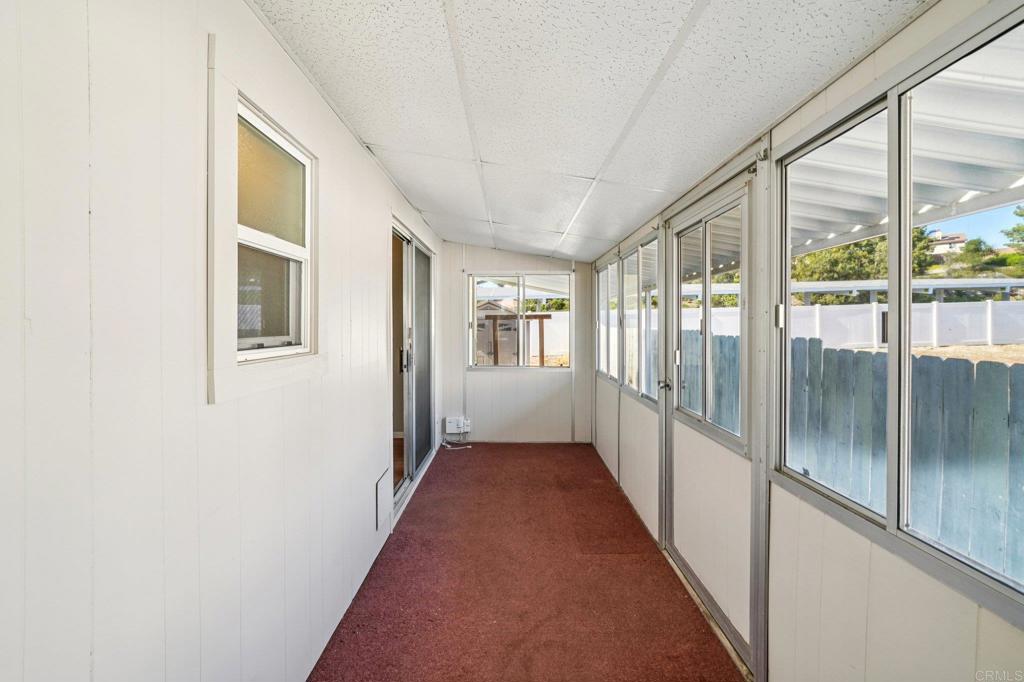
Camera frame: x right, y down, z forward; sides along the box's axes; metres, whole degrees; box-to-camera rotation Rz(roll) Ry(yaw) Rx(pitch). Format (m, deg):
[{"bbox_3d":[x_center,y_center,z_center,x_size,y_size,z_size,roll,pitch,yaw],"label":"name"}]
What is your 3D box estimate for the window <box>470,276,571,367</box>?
[{"bbox_3d":[0.106,-0.217,4.120,1.100,1.060,0.080,0,2,0],"label":"window"}]

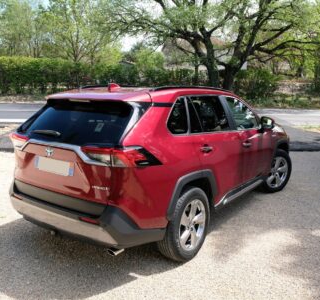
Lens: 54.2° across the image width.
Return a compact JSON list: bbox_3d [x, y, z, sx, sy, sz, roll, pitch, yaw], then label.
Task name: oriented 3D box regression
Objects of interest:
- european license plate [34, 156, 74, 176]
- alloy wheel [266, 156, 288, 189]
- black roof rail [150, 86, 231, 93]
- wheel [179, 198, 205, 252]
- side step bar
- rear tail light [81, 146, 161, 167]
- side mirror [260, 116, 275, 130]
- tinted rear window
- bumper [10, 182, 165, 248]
[{"bbox_3d":[-0.921,0.142,2.741,0.530,0.125,0.020,7,12,36],"label":"european license plate"},{"bbox_3d":[1.878,0.355,5.192,0.495,0.495,0.190,-5,11,-27],"label":"alloy wheel"},{"bbox_3d":[0.431,-0.666,3.474,0.050,0.075,1.780,7,12,36],"label":"black roof rail"},{"bbox_3d":[0.265,0.715,3.075,0.190,0.495,0.495,7,12,36],"label":"wheel"},{"bbox_3d":[1.089,0.515,3.987,0.130,0.100,1.500,7,12,36],"label":"side step bar"},{"bbox_3d":[-0.313,0.037,2.530,0.530,0.170,0.430,7,12,36],"label":"rear tail light"},{"bbox_3d":[1.498,-0.362,4.339,0.215,0.175,0.140,7,12,36],"label":"side mirror"},{"bbox_3d":[-0.790,-0.246,2.880,1.340,0.460,0.130,7,-25,36],"label":"tinted rear window"},{"bbox_3d":[-0.812,0.534,2.972,1.800,0.410,0.570,7,12,36],"label":"bumper"}]

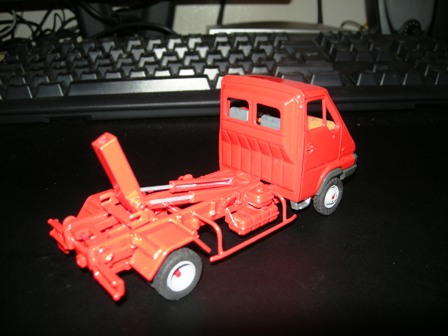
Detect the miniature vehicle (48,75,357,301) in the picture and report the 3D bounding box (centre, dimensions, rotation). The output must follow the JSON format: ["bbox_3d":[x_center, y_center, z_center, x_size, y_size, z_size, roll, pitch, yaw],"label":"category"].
[{"bbox_3d":[-0.002,-0.002,0.164,0.115,0.057,0.046,-20,28,-37],"label":"miniature vehicle"}]

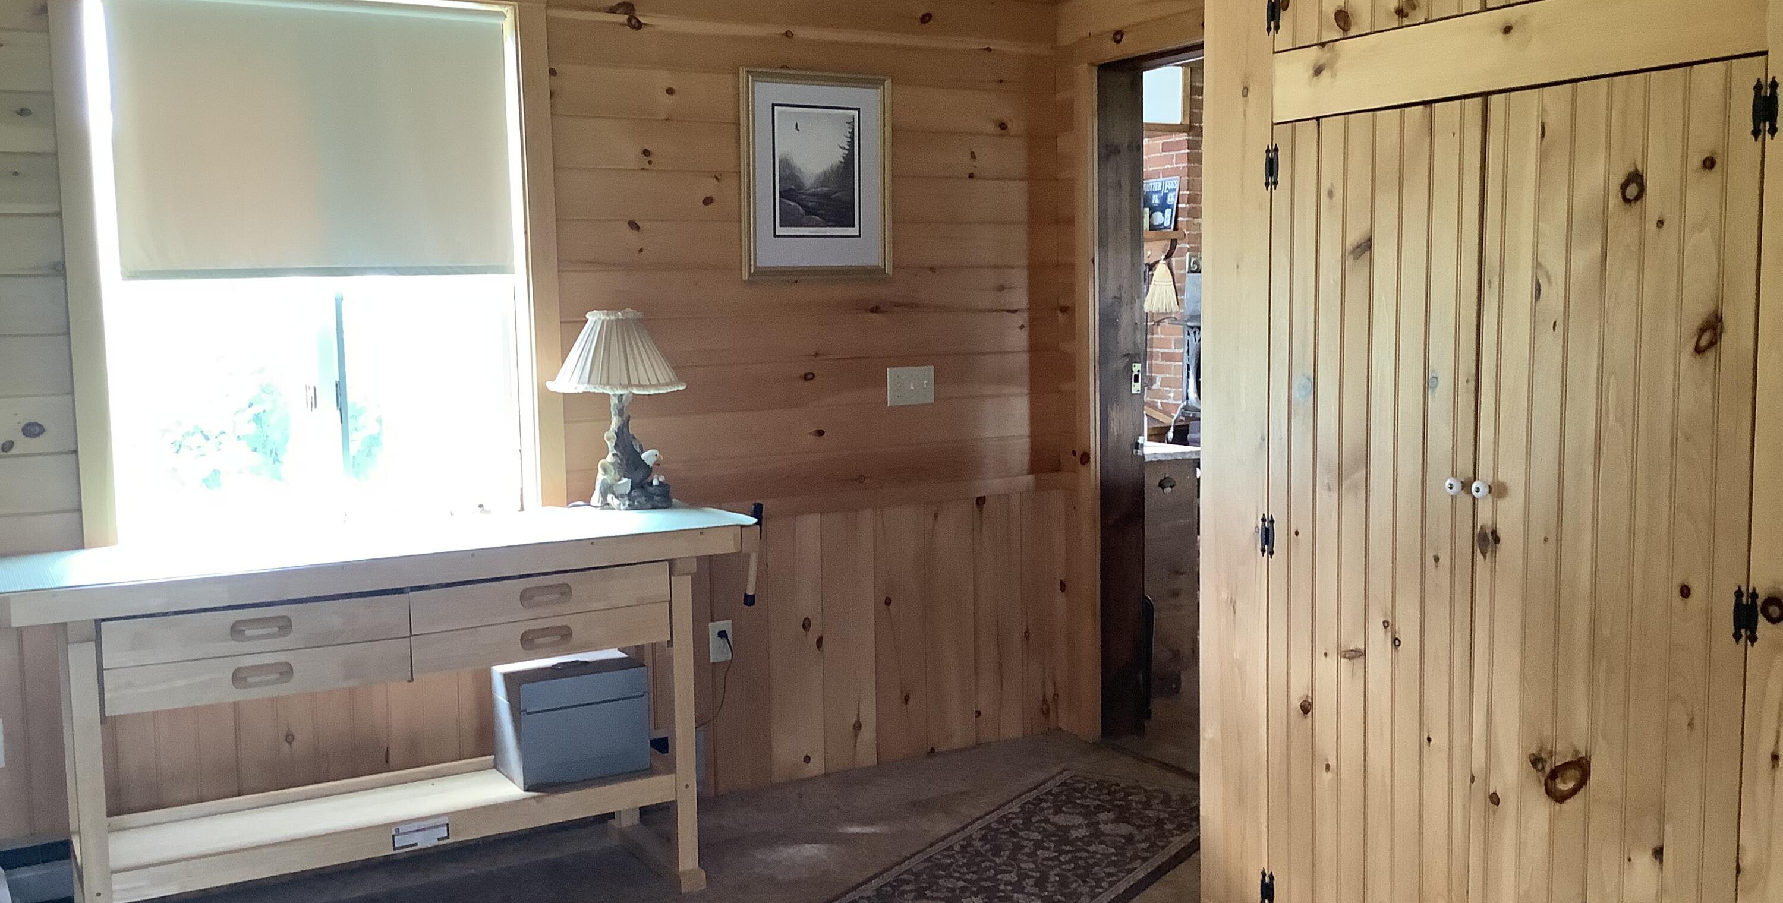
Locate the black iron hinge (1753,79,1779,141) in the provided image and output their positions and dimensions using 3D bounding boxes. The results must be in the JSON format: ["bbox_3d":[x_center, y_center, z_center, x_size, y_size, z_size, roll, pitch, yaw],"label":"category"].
[{"bbox_3d":[1.242,-0.486,2.269,0.010,0.087,0.037,-4,6,-30],"label":"black iron hinge"}]

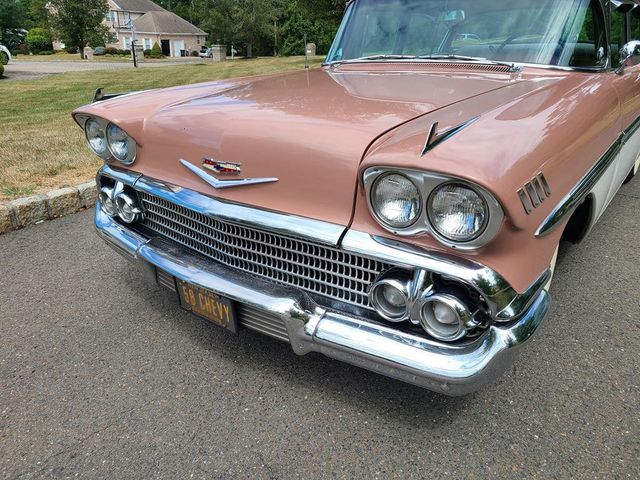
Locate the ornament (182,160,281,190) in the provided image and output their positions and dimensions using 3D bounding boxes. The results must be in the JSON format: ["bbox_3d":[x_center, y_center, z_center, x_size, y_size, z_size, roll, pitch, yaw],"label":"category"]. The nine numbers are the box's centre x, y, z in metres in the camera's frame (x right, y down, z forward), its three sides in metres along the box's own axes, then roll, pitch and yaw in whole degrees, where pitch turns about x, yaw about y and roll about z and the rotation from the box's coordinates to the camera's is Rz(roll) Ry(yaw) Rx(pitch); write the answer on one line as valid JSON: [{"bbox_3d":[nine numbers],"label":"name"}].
[{"bbox_3d":[-0.320,-0.211,1.565,0.481,0.089,0.053,17,28,35],"label":"ornament"}]

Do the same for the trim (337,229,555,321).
[{"bbox_3d":[0.341,0.058,1.326,0.458,0.187,0.378,17,28,35],"label":"trim"}]

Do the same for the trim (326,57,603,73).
[{"bbox_3d":[0.553,-0.905,2.471,1.620,0.058,0.320,17,28,35],"label":"trim"}]

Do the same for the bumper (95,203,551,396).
[{"bbox_3d":[-0.257,0.089,1.773,1.940,0.249,0.441,17,28,35],"label":"bumper"}]

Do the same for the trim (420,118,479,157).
[{"bbox_3d":[0.327,-0.264,1.172,0.036,0.073,0.320,17,28,35],"label":"trim"}]

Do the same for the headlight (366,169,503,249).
[{"bbox_3d":[0.258,-0.071,1.155,0.376,0.170,0.093,17,28,35],"label":"headlight"}]

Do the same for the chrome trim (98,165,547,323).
[{"bbox_3d":[-0.228,-0.111,1.731,1.896,0.196,0.401,17,28,35],"label":"chrome trim"}]

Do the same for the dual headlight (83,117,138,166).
[{"bbox_3d":[-0.862,-0.405,1.981,0.360,0.175,0.089,17,28,35],"label":"dual headlight"}]

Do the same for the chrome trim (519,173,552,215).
[{"bbox_3d":[0.538,-0.121,1.203,0.031,0.083,0.258,17,28,35],"label":"chrome trim"}]

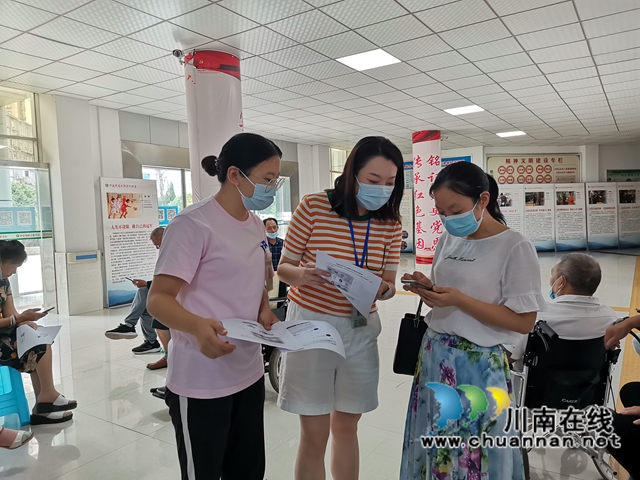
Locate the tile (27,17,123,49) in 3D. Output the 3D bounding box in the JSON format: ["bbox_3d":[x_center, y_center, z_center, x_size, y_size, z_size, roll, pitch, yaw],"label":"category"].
[{"bbox_3d":[-2.269,-1.917,4.467,0.600,0.020,0.600,0,4,34],"label":"tile"}]

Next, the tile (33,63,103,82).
[{"bbox_3d":[-2.939,-1.968,5.633,0.600,0.020,0.600,1,4,34],"label":"tile"}]

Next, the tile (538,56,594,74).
[{"bbox_3d":[3.068,-2.170,5.988,0.600,0.020,0.600,0,4,34],"label":"tile"}]

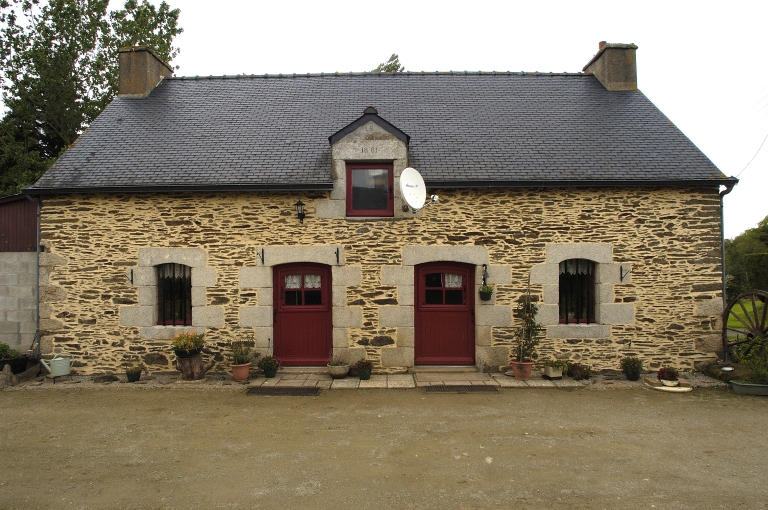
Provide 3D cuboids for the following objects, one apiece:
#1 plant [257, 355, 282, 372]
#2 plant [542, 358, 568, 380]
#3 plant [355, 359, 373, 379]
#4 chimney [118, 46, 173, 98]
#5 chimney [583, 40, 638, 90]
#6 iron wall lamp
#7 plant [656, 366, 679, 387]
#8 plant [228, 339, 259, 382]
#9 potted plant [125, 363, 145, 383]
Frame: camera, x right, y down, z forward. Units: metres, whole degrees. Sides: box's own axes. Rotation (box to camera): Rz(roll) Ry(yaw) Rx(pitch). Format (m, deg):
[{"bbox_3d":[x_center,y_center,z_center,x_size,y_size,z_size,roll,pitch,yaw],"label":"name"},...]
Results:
[{"bbox_3d":[-2.014,1.909,7.870,0.440,0.320,0.400,0,0,0],"label":"plant"},{"bbox_3d":[2.768,1.832,7.220,0.410,0.320,0.300,-1,-1,2],"label":"plant"},{"bbox_3d":[-0.314,1.800,7.030,0.270,0.340,0.270,-1,-1,0],"label":"plant"},{"bbox_3d":[-5.837,-4.227,11.095,0.690,1.230,1.300,-1,-1,2],"label":"chimney"},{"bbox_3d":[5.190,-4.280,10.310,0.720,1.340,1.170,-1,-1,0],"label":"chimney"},{"bbox_3d":[-1.333,-0.688,7.115,0.173,0.370,0.250,-1,-1,0],"label":"iron wall lamp"},{"bbox_3d":[4.130,1.767,6.480,0.310,0.280,0.310,-1,-1,0],"label":"plant"},{"bbox_3d":[-2.440,1.832,7.770,0.510,0.750,0.450,0,0,0],"label":"plant"},{"bbox_3d":[-4.171,1.964,7.480,0.330,0.330,0.300,-1,-1,2],"label":"potted plant"}]

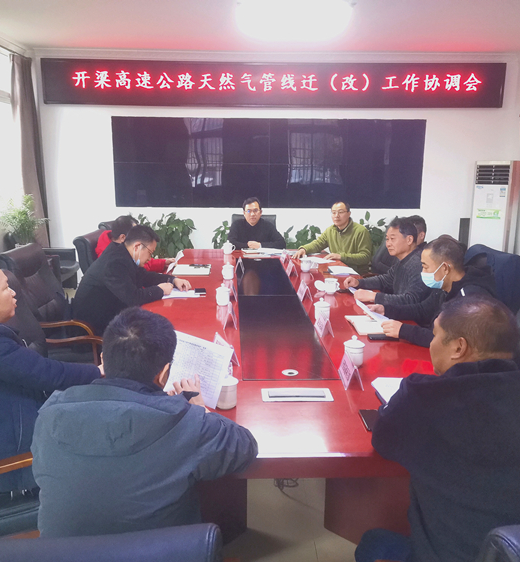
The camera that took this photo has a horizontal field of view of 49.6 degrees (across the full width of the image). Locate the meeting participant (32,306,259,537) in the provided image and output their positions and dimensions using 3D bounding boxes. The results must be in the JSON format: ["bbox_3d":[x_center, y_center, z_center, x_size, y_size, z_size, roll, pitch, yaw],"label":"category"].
[{"bbox_3d":[-0.284,0.649,1.648,0.580,1.250,0.760,2,12,7],"label":"meeting participant"}]

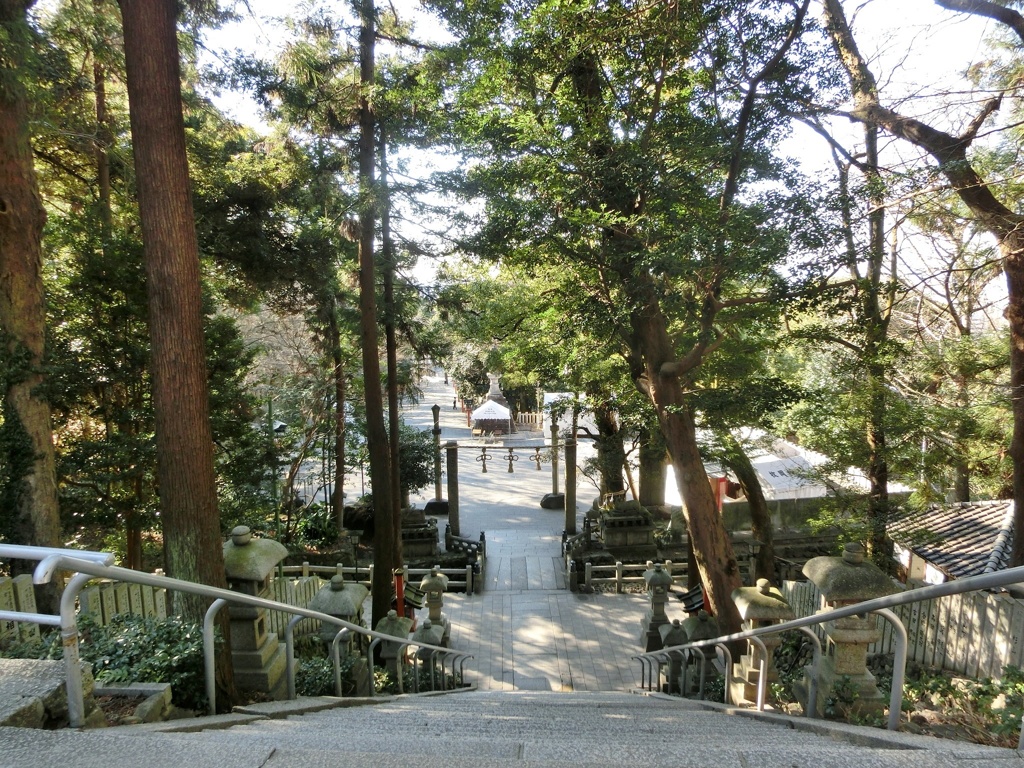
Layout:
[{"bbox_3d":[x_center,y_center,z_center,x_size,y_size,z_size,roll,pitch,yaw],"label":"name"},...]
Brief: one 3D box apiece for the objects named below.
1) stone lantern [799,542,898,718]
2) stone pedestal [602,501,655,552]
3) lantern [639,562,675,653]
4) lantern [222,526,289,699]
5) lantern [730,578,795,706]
[{"bbox_3d":[2.796,1.988,5.906,0.610,1.400,0.610,1,8,4],"label":"stone lantern"},{"bbox_3d":[4.070,4.922,24.972,1.780,1.710,1.300,0,8,0],"label":"stone pedestal"},{"bbox_3d":[3.690,5.598,18.017,0.650,2.220,0.650,0,8,0],"label":"lantern"},{"bbox_3d":[-2.229,1.859,5.951,0.570,1.383,0.570,1,8,4],"label":"lantern"},{"bbox_3d":[2.950,2.994,8.431,0.600,1.440,0.600,1,8,4],"label":"lantern"}]

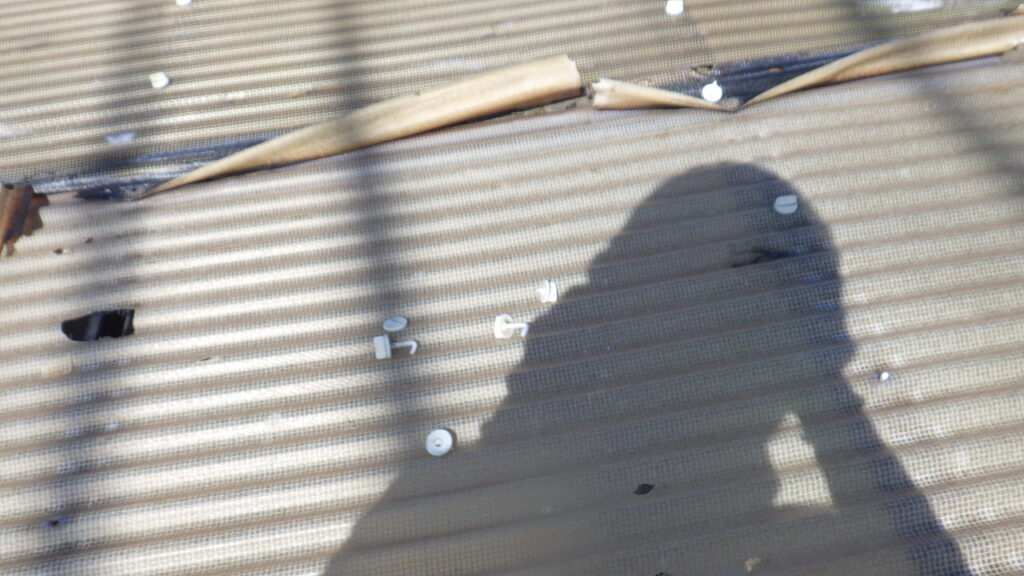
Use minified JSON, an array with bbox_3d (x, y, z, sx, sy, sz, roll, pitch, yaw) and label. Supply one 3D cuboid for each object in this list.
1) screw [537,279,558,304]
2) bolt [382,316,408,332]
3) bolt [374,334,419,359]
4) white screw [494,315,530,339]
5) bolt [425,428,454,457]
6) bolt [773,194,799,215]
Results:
[{"bbox_3d":[0.029,0.003,0.687,0.015,0.019,0.019,-9,49,-20],"label":"screw"},{"bbox_3d":[-0.096,0.030,0.683,0.019,0.005,0.019,-9,30,-3],"label":"bolt"},{"bbox_3d":[-0.093,0.047,0.661,0.035,0.018,0.018,-6,47,-8],"label":"bolt"},{"bbox_3d":[0.000,0.031,0.663,0.030,0.018,0.018,-11,51,27],"label":"white screw"},{"bbox_3d":[-0.052,0.112,0.599,0.020,0.010,0.020,1,73,-3],"label":"bolt"},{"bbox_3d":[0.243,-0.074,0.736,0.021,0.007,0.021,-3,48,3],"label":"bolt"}]

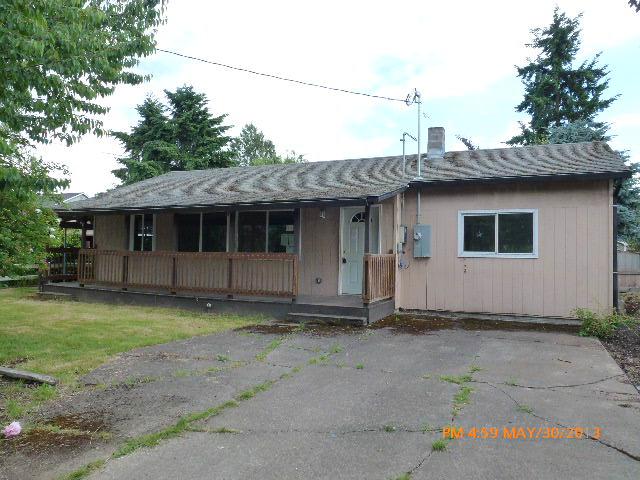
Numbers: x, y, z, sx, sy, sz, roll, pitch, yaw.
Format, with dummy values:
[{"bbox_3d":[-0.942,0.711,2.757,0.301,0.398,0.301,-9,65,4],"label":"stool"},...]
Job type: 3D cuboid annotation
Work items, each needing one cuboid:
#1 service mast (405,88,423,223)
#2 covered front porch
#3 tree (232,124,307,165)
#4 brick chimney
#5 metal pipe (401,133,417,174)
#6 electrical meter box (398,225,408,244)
[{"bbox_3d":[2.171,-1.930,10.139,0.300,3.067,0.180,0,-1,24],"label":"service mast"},{"bbox_3d":[-2.899,0.396,11.097,9.400,2.353,2.430,0,-1,24],"label":"covered front porch"},{"bbox_3d":[-3.825,-2.855,28.887,4.444,9.653,4.444,0,-1,24],"label":"tree"},{"bbox_3d":[3.200,-2.657,12.242,0.410,0.903,0.410,0,-1,24],"label":"brick chimney"},{"bbox_3d":[1.945,-1.896,9.751,0.343,0.939,0.080,0,-1,24],"label":"metal pipe"},{"bbox_3d":[1.931,-0.115,10.199,0.170,0.400,0.130,0,-1,24],"label":"electrical meter box"}]

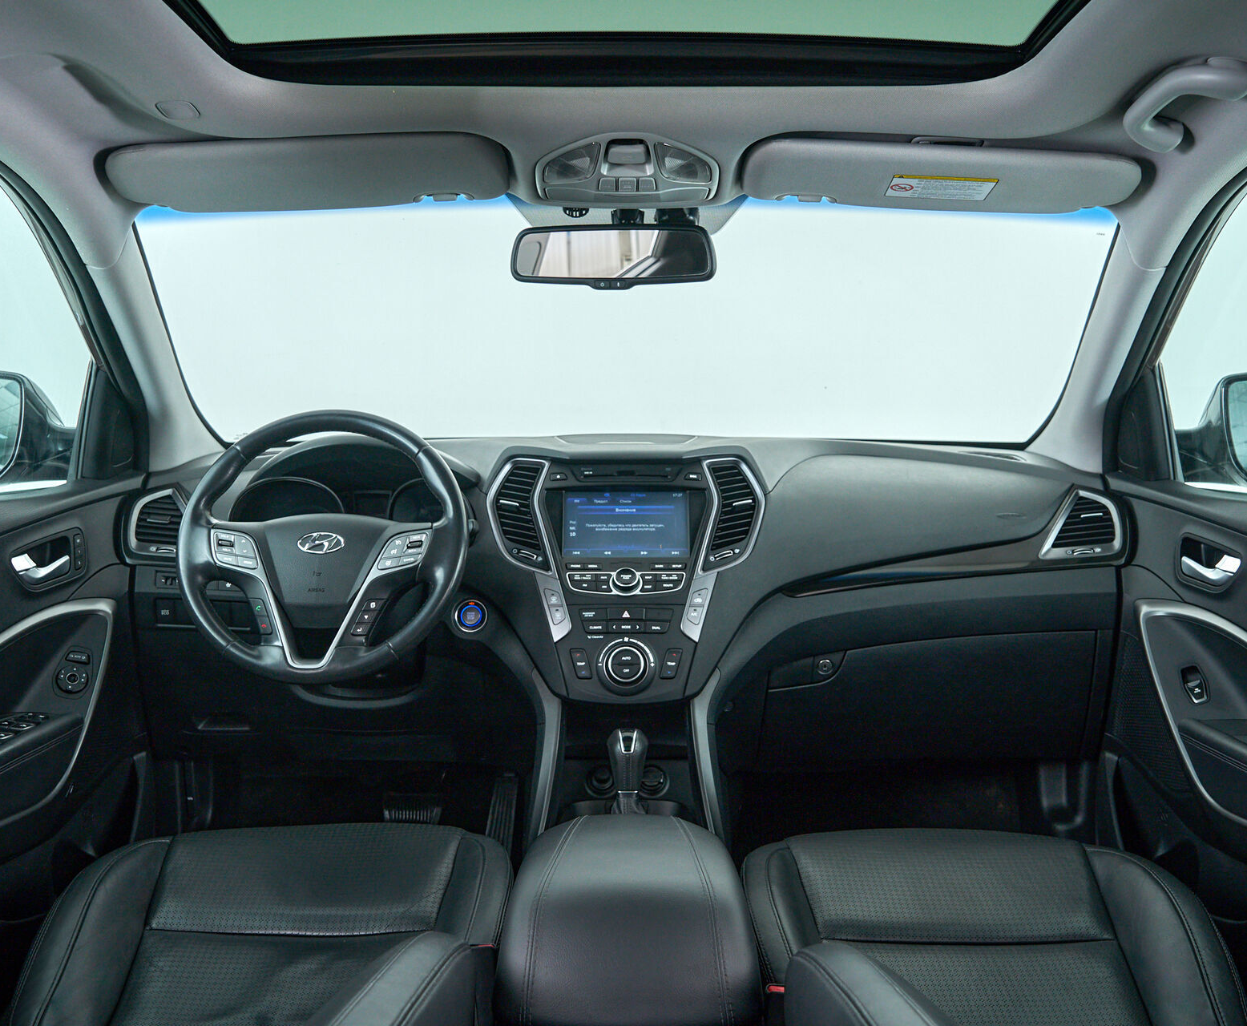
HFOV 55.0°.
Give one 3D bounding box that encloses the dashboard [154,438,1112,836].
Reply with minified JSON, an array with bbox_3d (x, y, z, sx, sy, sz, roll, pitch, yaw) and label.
[{"bbox_3d":[0.008,0.144,1.849,1.470,0.520,0.590,0,6,0],"label":"dashboard"}]

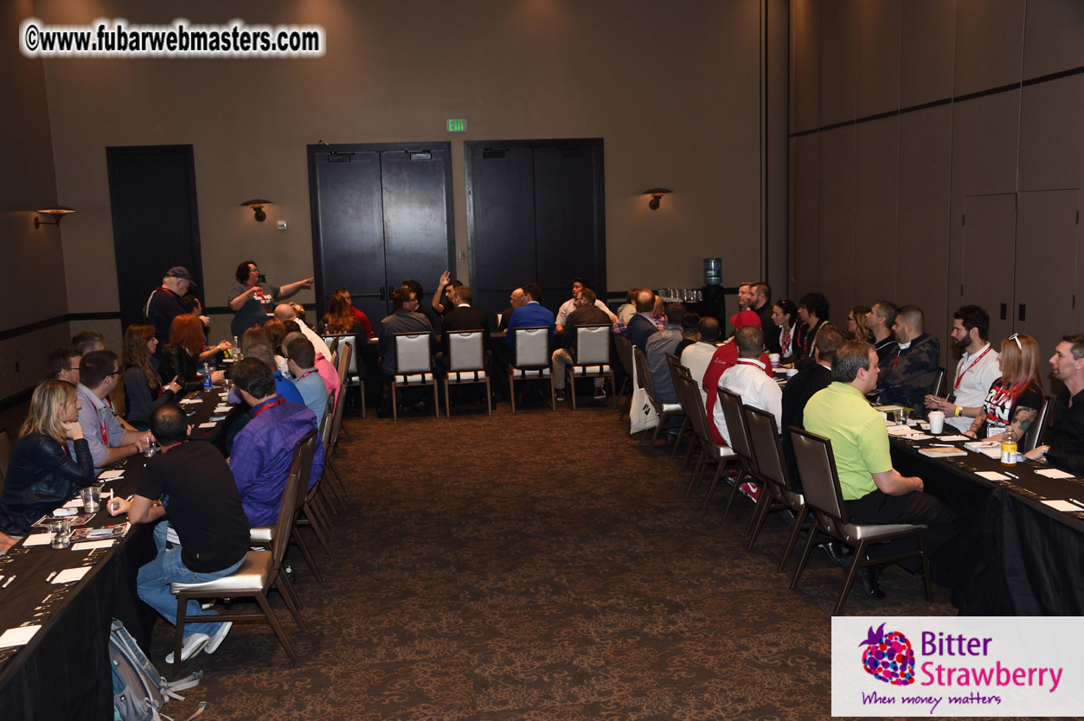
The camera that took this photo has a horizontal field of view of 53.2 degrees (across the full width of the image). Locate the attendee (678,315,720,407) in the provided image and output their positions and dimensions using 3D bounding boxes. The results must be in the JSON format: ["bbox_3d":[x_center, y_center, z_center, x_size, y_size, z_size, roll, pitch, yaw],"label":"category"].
[{"bbox_3d":[1.474,0.274,8.534,0.739,1.280,0.532,-8,10,-38],"label":"attendee"}]

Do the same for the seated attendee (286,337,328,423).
[{"bbox_3d":[-1.872,0.504,7.765,0.720,1.320,0.500,-1,8,8],"label":"seated attendee"}]

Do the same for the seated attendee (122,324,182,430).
[{"bbox_3d":[-2.881,0.394,8.493,0.780,1.310,0.480,-4,8,-16],"label":"seated attendee"}]

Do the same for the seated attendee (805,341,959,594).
[{"bbox_3d":[1.831,0.587,5.864,0.790,1.370,0.500,-4,8,-16],"label":"seated attendee"}]

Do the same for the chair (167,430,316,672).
[{"bbox_3d":[-1.465,0.988,5.323,0.600,0.930,0.460,-3,8,-6],"label":"chair"}]

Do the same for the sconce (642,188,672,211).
[{"bbox_3d":[1.712,-2.385,16.062,0.460,0.330,0.480,-3,8,-7],"label":"sconce"}]

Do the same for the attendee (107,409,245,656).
[{"bbox_3d":[-1.753,0.833,5.363,0.729,1.271,0.542,3,10,31],"label":"attendee"}]

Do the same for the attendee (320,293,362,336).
[{"bbox_3d":[-2.132,-0.078,11.659,0.512,1.310,0.739,-2,8,-4],"label":"attendee"}]

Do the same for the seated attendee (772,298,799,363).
[{"bbox_3d":[2.203,0.079,9.953,0.720,1.240,0.480,-5,8,-22],"label":"seated attendee"}]

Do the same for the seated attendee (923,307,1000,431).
[{"bbox_3d":[2.942,0.334,7.627,0.750,1.400,0.520,-1,8,3],"label":"seated attendee"}]

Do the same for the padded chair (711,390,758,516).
[{"bbox_3d":[1.525,0.632,7.194,0.600,0.930,0.460,-4,8,-13],"label":"padded chair"}]

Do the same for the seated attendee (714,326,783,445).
[{"bbox_3d":[1.547,0.420,7.293,0.758,1.340,0.561,-7,10,-33],"label":"seated attendee"}]

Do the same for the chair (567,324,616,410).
[{"bbox_3d":[0.520,0.024,11.804,0.463,0.906,0.591,-2,8,-4],"label":"chair"}]

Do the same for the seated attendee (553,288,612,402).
[{"bbox_3d":[0.440,-0.166,11.969,0.620,1.300,0.750,-3,8,-11],"label":"seated attendee"}]

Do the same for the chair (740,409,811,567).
[{"bbox_3d":[1.612,0.751,6.674,0.600,0.930,0.460,-4,8,-13],"label":"chair"}]

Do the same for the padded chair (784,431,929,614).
[{"bbox_3d":[1.739,0.832,5.909,0.591,0.906,0.453,-4,9,-17],"label":"padded chair"}]

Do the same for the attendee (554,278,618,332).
[{"bbox_3d":[0.523,-0.365,13.095,0.709,1.310,0.670,-1,8,3],"label":"attendee"}]

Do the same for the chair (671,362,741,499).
[{"bbox_3d":[1.387,0.517,8.335,0.600,0.930,0.460,-3,8,-8],"label":"chair"}]

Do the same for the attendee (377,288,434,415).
[{"bbox_3d":[-1.462,-0.107,11.770,0.560,1.360,0.750,-2,7,-3],"label":"attendee"}]

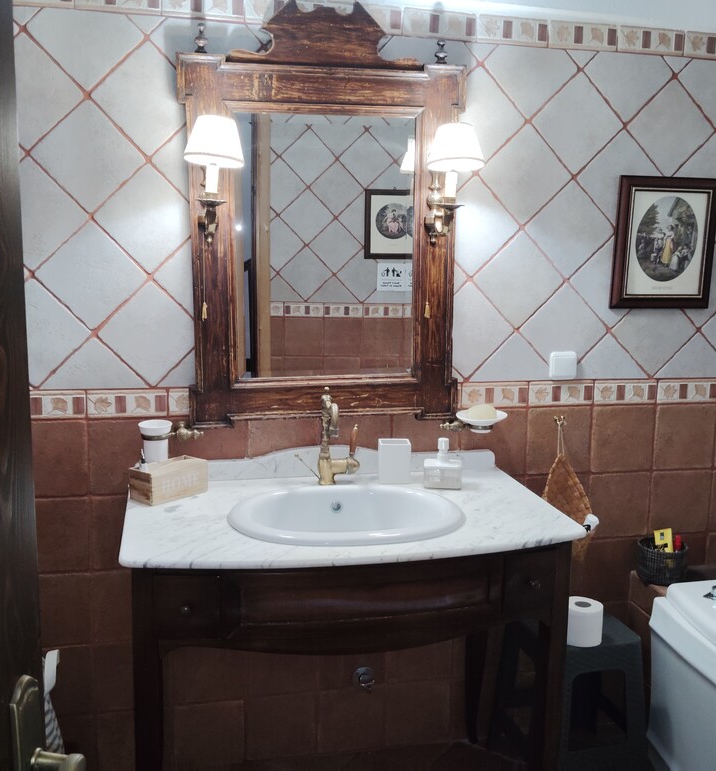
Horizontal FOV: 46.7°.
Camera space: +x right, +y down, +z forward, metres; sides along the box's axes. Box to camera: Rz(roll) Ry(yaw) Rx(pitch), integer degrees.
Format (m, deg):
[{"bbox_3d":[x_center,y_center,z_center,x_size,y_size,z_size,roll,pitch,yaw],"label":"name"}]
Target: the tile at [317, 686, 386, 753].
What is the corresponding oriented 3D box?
[{"bbox_3d":[-0.019,0.947,2.367,0.200,0.195,0.014,-1,8,-12],"label":"tile"}]

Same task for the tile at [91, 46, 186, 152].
[{"bbox_3d":[-0.521,-0.709,2.062,0.200,0.200,0.012,-45,15,-2],"label":"tile"}]

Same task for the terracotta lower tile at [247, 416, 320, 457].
[{"bbox_3d":[-0.202,0.174,2.235,0.198,0.198,0.011,-1,8,-12],"label":"terracotta lower tile"}]

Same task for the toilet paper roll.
[{"bbox_3d":[0.618,0.648,2.282,0.110,0.094,0.110,1,9,0],"label":"toilet paper roll"}]

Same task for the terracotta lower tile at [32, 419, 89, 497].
[{"bbox_3d":[-0.785,0.184,2.085,0.195,0.200,0.014,-1,8,-12],"label":"terracotta lower tile"}]

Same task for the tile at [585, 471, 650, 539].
[{"bbox_3d":[0.781,0.356,2.482,0.198,0.198,0.011,-1,8,-12],"label":"tile"}]

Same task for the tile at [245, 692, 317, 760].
[{"bbox_3d":[-0.219,0.983,2.380,0.200,0.197,0.010,-1,9,-12],"label":"tile"}]

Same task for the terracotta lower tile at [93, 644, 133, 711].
[{"bbox_3d":[-0.600,0.772,2.212,0.200,0.200,0.014,-1,8,-12],"label":"terracotta lower tile"}]

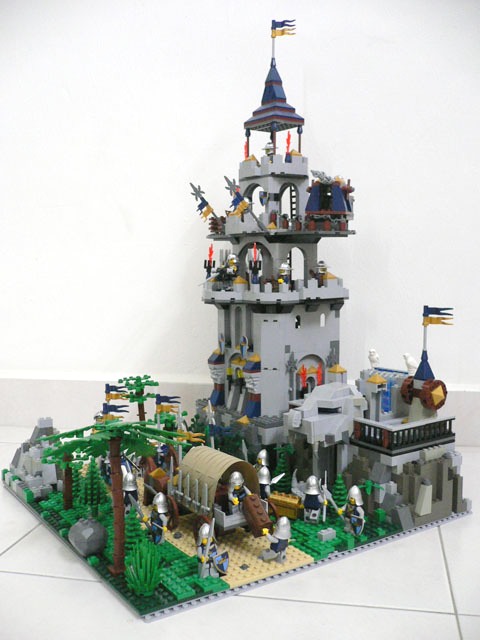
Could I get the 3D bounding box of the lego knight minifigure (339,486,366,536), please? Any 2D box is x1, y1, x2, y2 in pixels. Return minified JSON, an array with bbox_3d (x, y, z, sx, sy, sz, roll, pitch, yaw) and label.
[{"bbox_3d":[0.108,0.184,0.620,0.024,0.045,0.028,-3,4,-33],"label":"lego knight minifigure"}]

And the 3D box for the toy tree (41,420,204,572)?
[{"bbox_3d":[-0.104,0.152,0.553,0.128,0.131,0.128,-3,4,-33],"label":"toy tree"}]

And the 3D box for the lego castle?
[{"bbox_3d":[0.077,-0.081,0.770,0.178,0.566,0.345,-3,4,-33],"label":"lego castle"}]

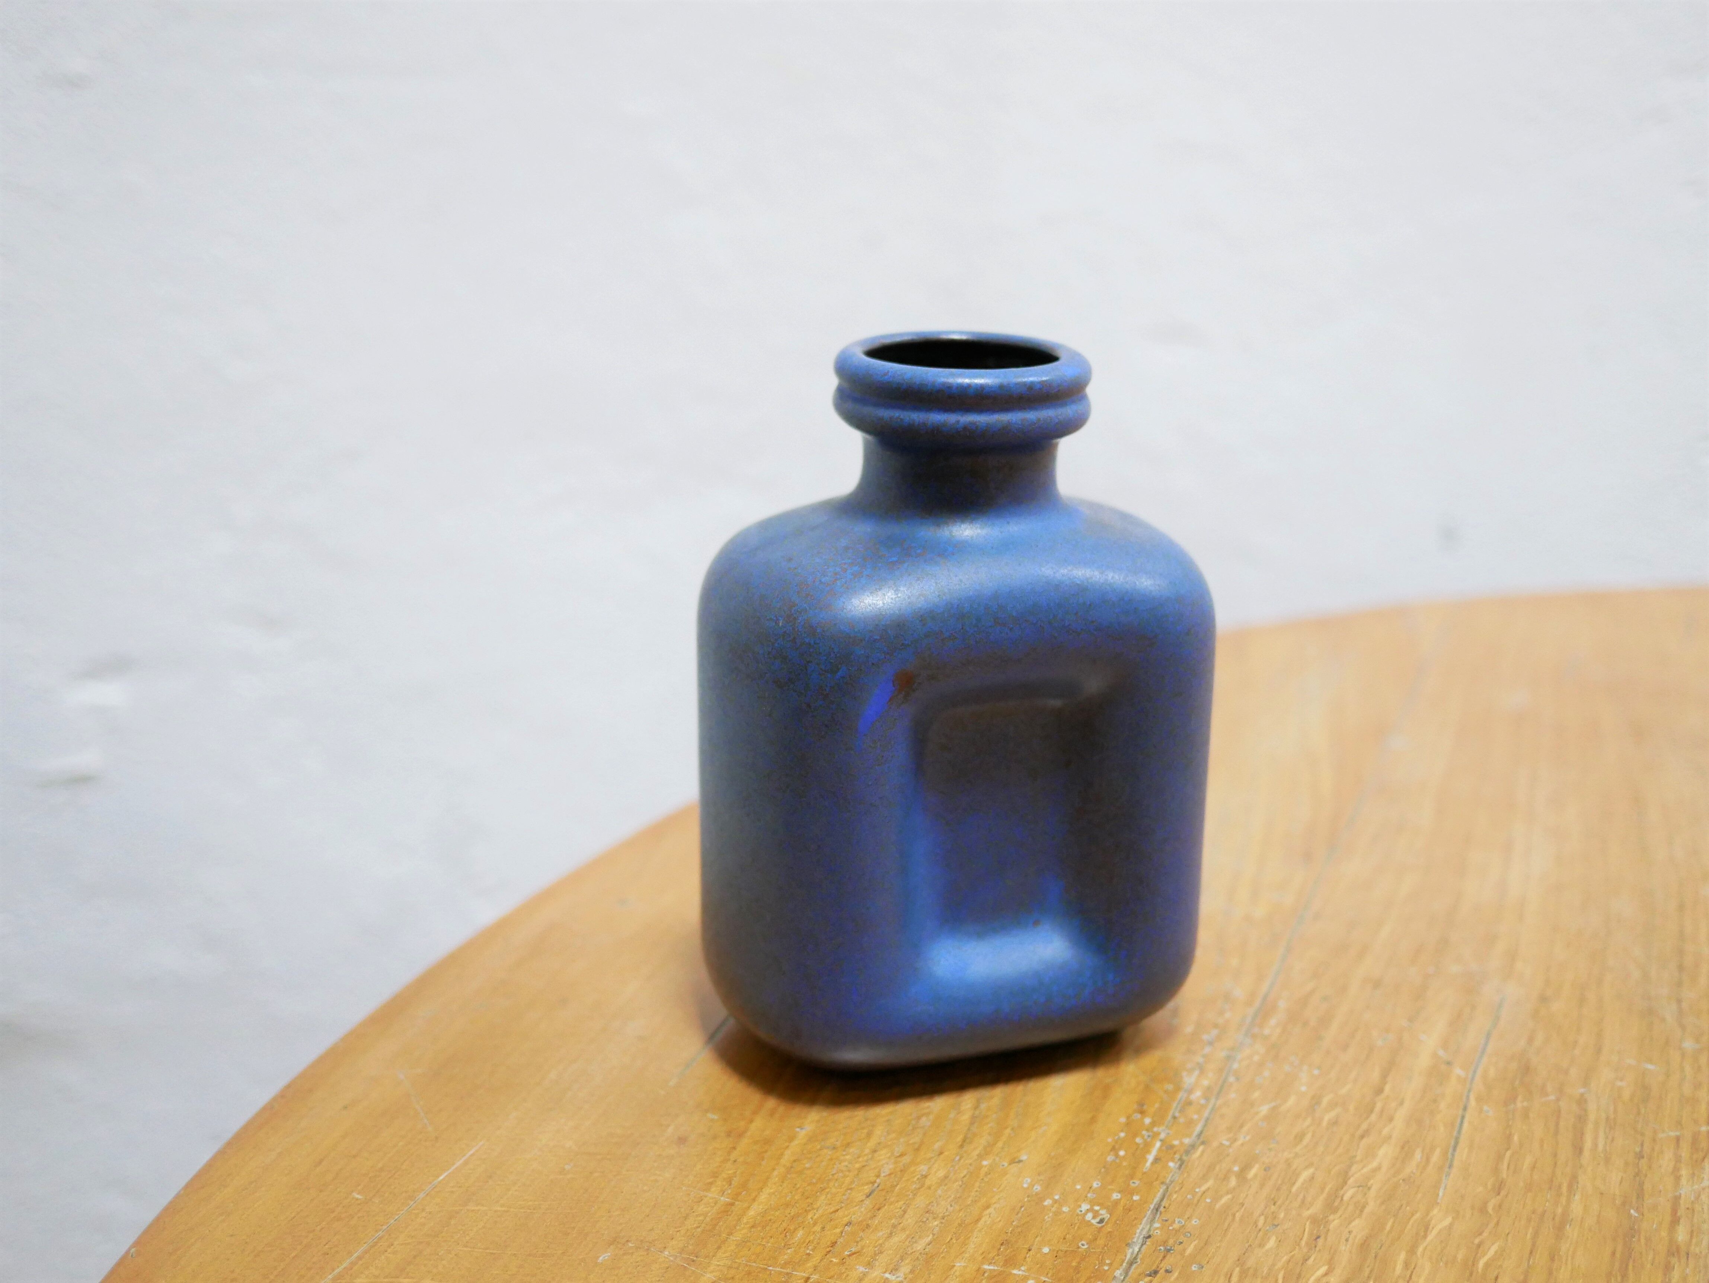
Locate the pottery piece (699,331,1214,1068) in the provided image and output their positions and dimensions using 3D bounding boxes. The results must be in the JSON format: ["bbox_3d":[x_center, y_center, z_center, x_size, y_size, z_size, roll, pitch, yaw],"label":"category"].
[{"bbox_3d":[0.024,0.010,0.484,0.120,0.163,0.094,-6,20,-18],"label":"pottery piece"}]

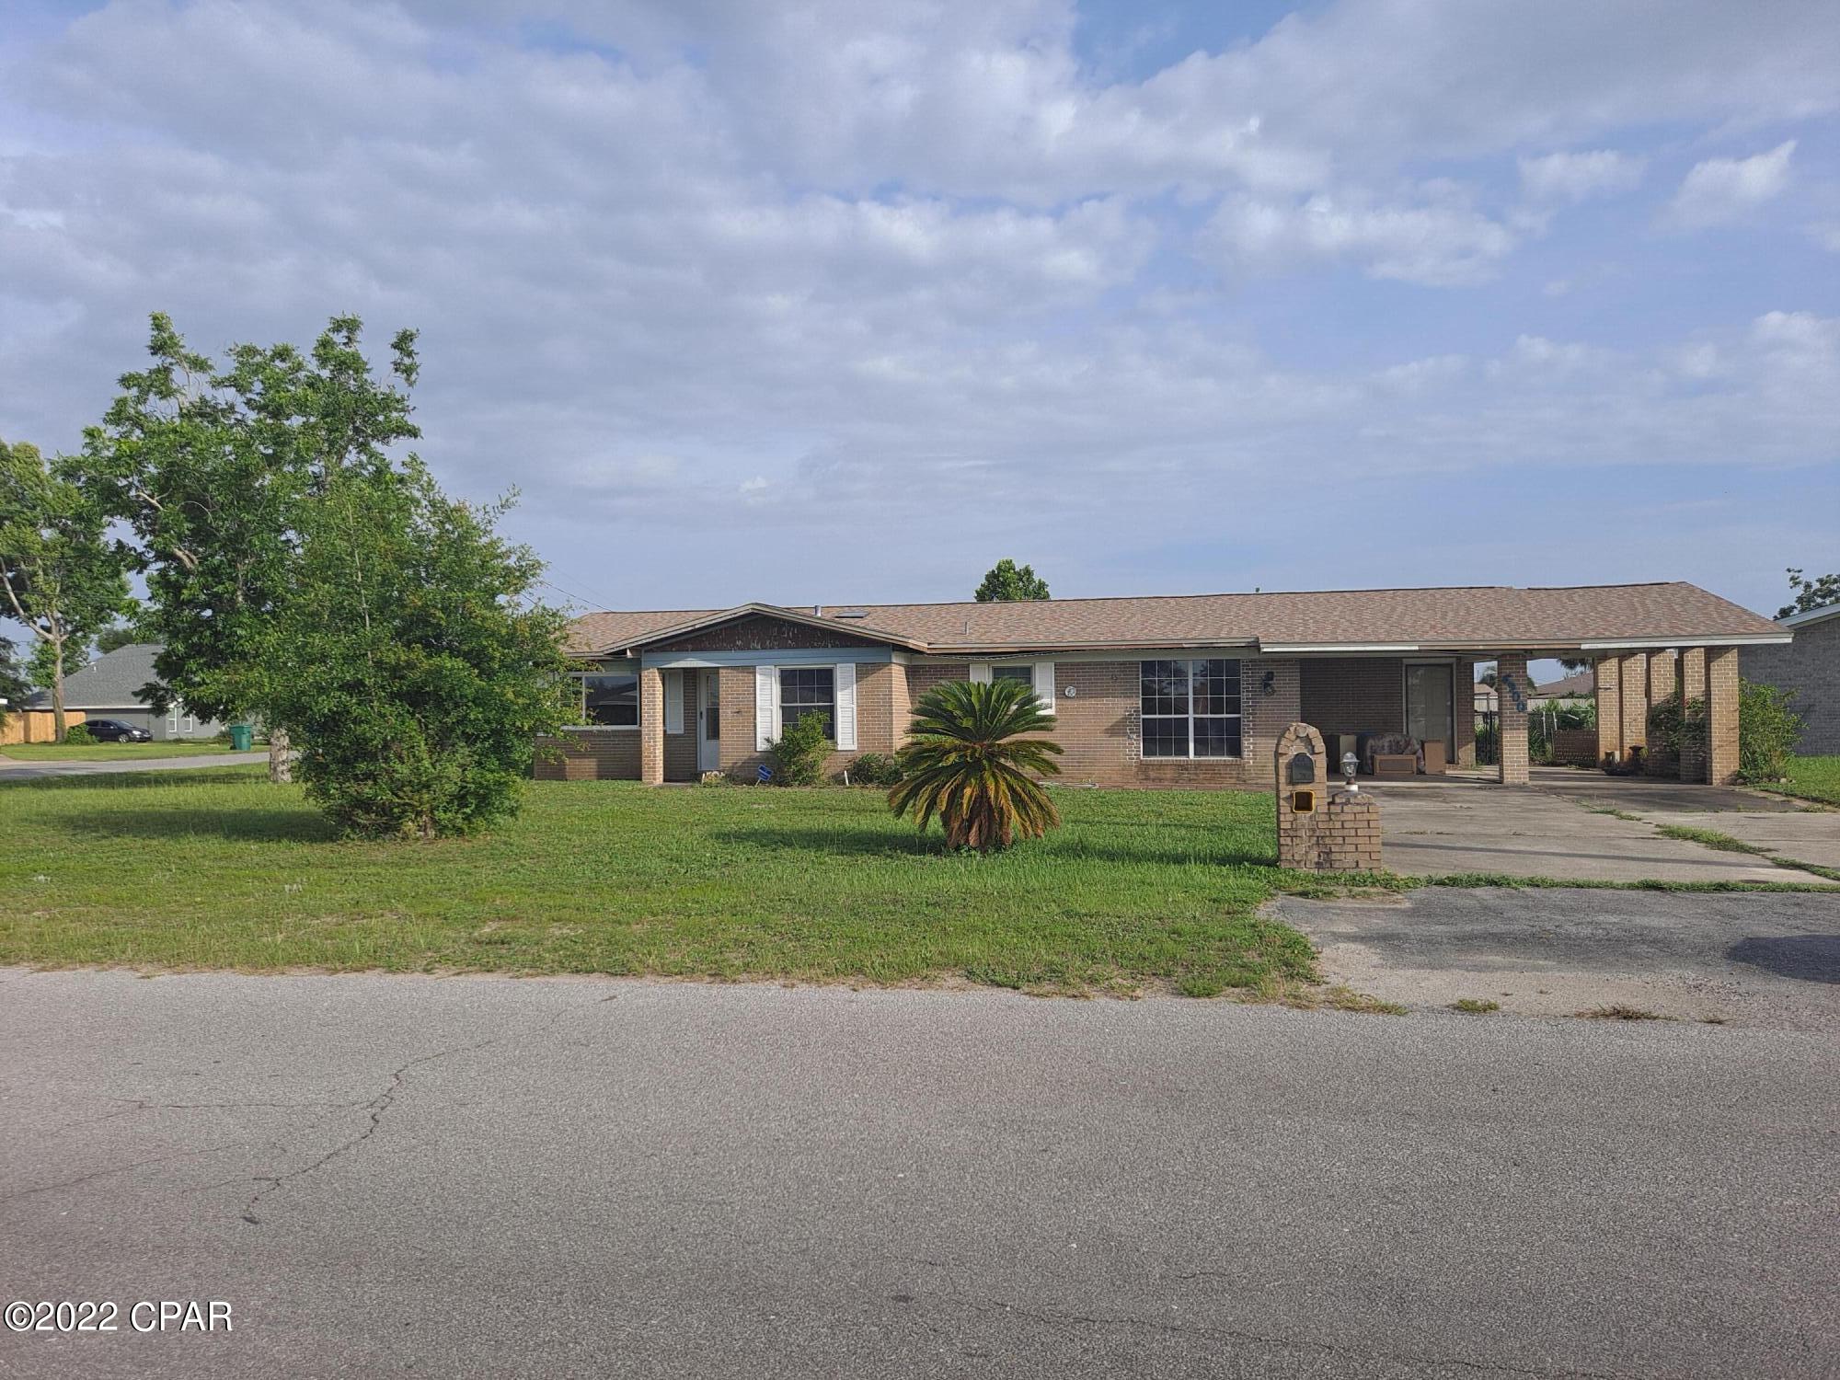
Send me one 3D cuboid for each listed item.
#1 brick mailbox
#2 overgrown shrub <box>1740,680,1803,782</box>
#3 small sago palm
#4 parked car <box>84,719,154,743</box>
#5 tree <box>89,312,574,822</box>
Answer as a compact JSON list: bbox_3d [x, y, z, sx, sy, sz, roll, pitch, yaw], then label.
[{"bbox_3d":[3.530,0.913,11.450,0.810,1.260,0.450,-1,-1,12],"label":"brick mailbox"},{"bbox_3d":[14.200,0.690,22.400,1.300,1.700,1.350,-1,-1,12],"label":"overgrown shrub"},{"bbox_3d":[0.570,0.760,13.350,1.720,1.720,1.700,-1,-1,12],"label":"small sago palm"},{"bbox_3d":[-47.200,2.450,78.000,4.600,1.460,1.800,-1,-1,9],"label":"parked car"},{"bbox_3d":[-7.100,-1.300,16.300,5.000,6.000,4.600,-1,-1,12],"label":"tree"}]

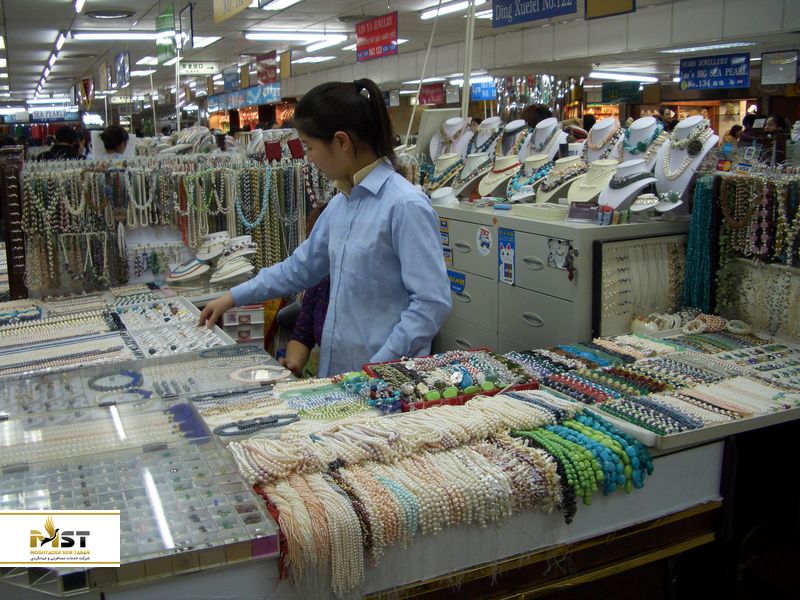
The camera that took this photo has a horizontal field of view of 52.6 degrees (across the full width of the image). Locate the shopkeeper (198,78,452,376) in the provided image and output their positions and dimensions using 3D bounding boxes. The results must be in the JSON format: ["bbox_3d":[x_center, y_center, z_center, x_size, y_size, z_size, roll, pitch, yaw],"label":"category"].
[{"bbox_3d":[-0.201,0.175,2.276,0.463,1.550,0.692,-12,16,-40],"label":"shopkeeper"}]

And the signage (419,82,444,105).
[{"bbox_3d":[0.531,-3.409,13.418,0.040,0.310,0.860,-7,13,-24],"label":"signage"}]

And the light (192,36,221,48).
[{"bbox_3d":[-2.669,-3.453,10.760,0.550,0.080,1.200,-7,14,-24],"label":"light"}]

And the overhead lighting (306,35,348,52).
[{"bbox_3d":[-0.974,-3.263,10.315,0.100,0.090,1.270,-7,13,-24],"label":"overhead lighting"}]

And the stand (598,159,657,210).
[{"bbox_3d":[0.820,-0.419,2.955,0.155,0.175,0.200,-9,15,-32],"label":"stand"}]

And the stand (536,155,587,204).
[{"bbox_3d":[0.643,-0.478,3.240,0.150,0.175,0.190,-9,15,-32],"label":"stand"}]

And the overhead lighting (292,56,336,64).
[{"bbox_3d":[-1.462,-4.061,13.623,0.420,0.080,1.200,-7,13,-24],"label":"overhead lighting"}]

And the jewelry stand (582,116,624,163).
[{"bbox_3d":[0.817,-0.571,3.295,0.160,0.325,0.200,-9,15,-32],"label":"jewelry stand"}]

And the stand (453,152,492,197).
[{"bbox_3d":[0.296,-0.510,3.300,0.130,0.165,0.150,-10,14,-34],"label":"stand"}]

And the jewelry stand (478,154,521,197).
[{"bbox_3d":[0.390,-0.490,3.200,0.130,0.165,0.150,-10,14,-34],"label":"jewelry stand"}]

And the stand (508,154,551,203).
[{"bbox_3d":[0.544,-0.511,3.401,0.150,0.175,0.190,-9,15,-32],"label":"stand"}]

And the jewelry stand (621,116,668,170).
[{"bbox_3d":[0.924,-0.530,3.096,0.160,0.325,0.200,-9,15,-32],"label":"jewelry stand"}]

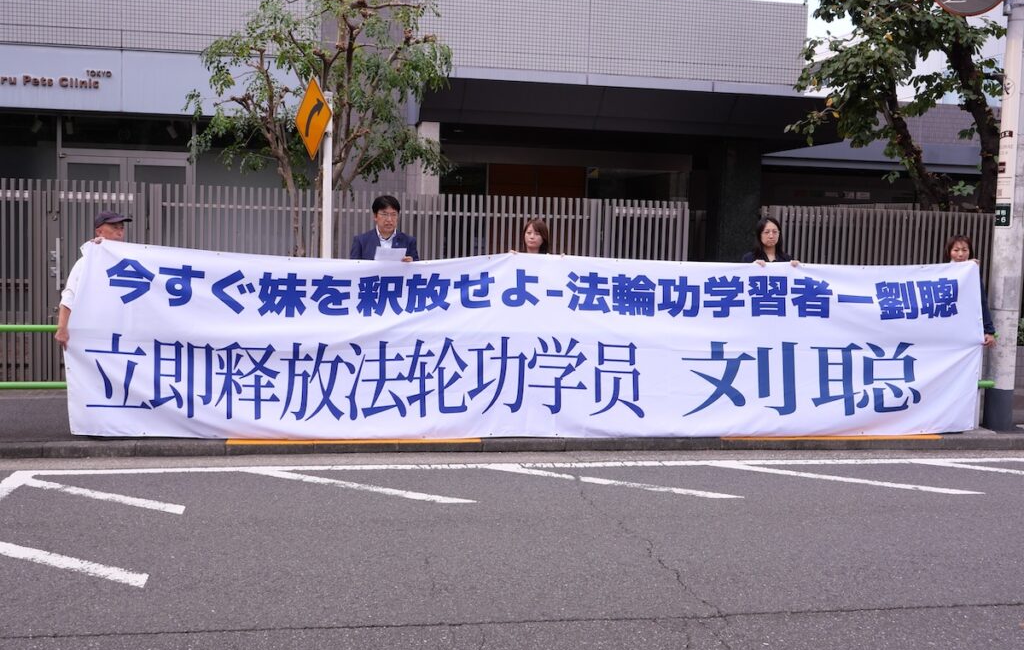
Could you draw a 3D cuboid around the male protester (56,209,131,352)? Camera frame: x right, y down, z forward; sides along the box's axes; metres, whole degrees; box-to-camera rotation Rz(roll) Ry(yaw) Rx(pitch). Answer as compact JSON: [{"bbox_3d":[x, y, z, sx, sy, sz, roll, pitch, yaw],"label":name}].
[{"bbox_3d":[-2.822,-0.007,7.288,0.560,1.537,0.440,-3,7,-38],"label":"male protester"}]

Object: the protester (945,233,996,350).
[{"bbox_3d":[3.646,0.054,8.532,0.500,1.529,0.400,2,5,1],"label":"protester"}]

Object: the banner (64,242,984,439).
[{"bbox_3d":[0.355,0.123,7.654,6.738,1.360,0.200,1,6,-11],"label":"banner"}]

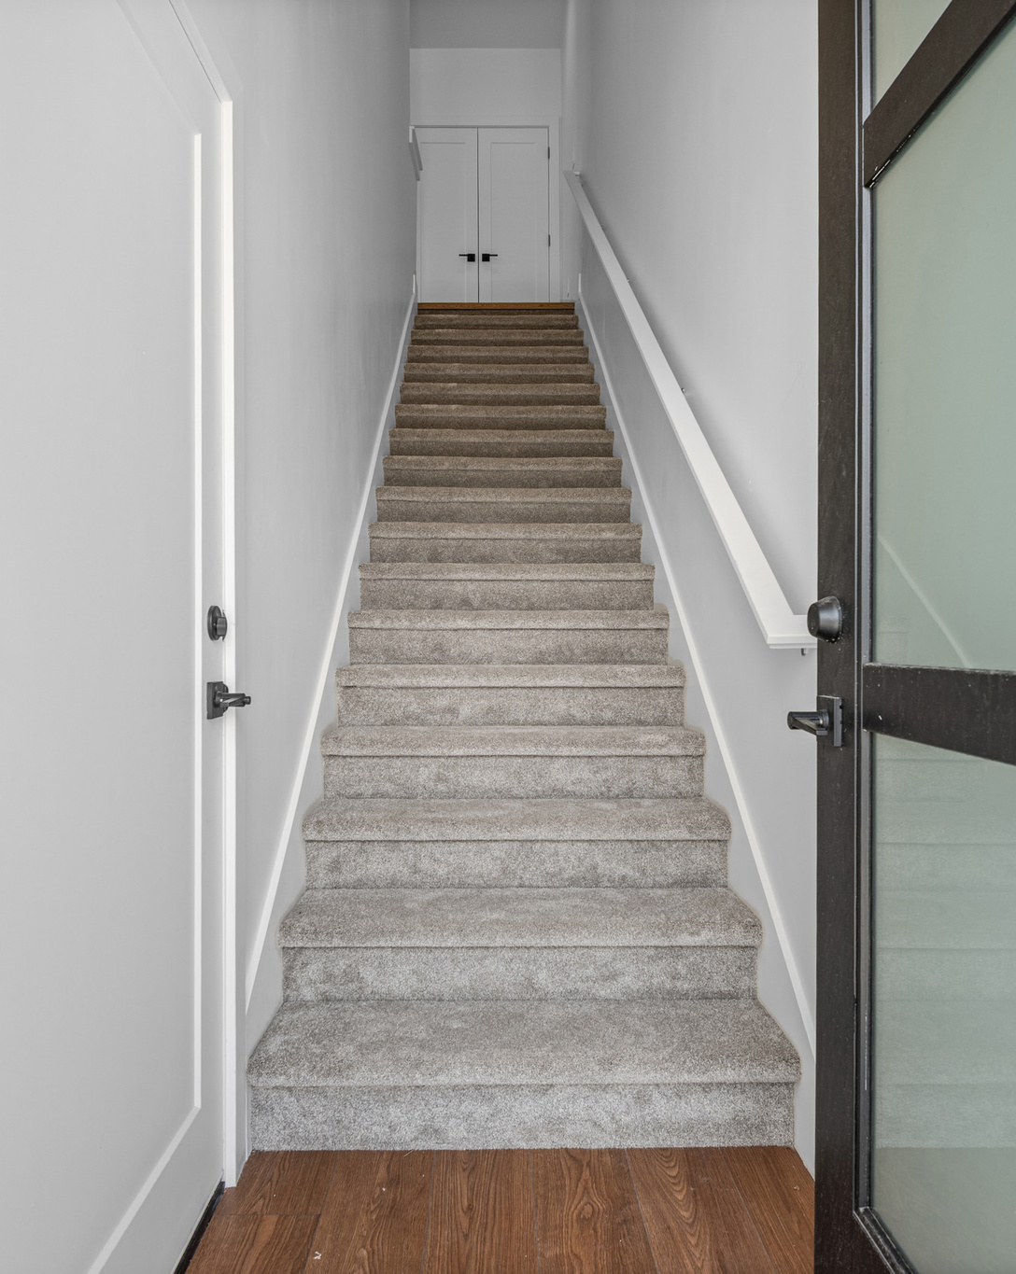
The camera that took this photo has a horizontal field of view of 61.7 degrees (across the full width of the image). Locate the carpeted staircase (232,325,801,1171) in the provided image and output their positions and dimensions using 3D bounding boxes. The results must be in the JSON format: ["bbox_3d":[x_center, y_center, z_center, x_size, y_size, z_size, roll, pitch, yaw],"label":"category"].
[{"bbox_3d":[-0.017,-0.666,3.911,1.122,3.441,4.376,0,0,-2],"label":"carpeted staircase"}]

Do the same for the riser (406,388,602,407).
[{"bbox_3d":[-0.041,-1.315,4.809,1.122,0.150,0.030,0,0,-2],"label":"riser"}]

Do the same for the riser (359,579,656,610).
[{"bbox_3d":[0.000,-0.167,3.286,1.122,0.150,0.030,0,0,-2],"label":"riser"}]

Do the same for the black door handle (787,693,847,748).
[{"bbox_3d":[0.408,0.112,1.112,0.058,0.064,0.125,0,0,0],"label":"black door handle"}]

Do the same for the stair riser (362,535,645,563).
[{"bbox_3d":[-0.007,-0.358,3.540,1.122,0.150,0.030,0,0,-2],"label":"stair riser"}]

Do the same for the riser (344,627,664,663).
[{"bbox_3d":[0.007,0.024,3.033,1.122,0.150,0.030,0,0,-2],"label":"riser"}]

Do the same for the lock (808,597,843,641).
[{"bbox_3d":[0.423,-0.025,1.143,0.027,0.062,0.062,0,0,0],"label":"lock"}]

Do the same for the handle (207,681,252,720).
[{"bbox_3d":[-0.478,0.109,1.446,0.066,0.064,0.127,0,0,-2],"label":"handle"}]

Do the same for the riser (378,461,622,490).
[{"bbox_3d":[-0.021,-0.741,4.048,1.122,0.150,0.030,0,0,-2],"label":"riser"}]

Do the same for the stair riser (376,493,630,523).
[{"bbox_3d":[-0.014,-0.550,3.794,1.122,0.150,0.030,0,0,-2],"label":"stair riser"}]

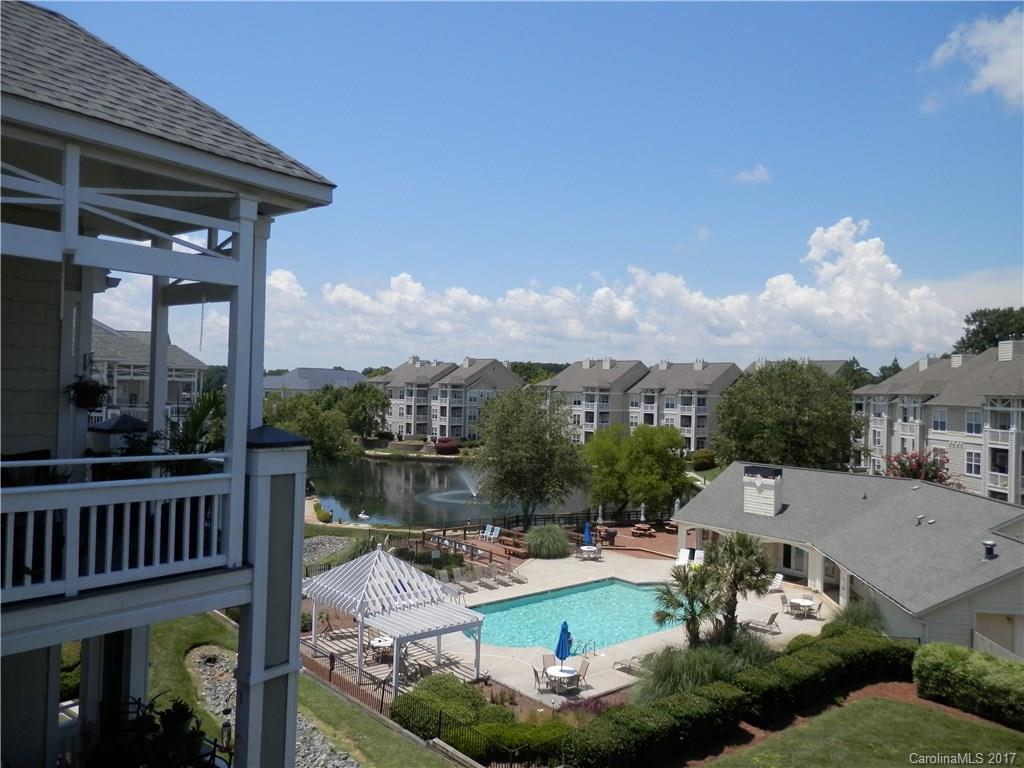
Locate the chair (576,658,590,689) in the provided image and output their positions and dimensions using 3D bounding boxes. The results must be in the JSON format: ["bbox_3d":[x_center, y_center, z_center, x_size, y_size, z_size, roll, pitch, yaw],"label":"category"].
[{"bbox_3d":[2.415,10.404,26.520,0.640,0.920,0.560,2,-1,-39],"label":"chair"}]

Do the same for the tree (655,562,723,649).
[{"bbox_3d":[7.313,9.312,30.814,2.748,3.508,2.748,2,-1,0],"label":"tree"}]

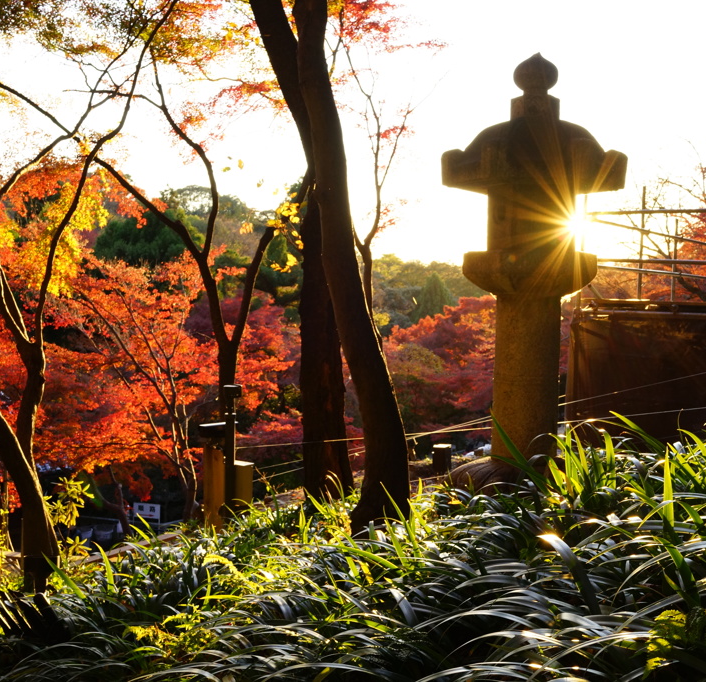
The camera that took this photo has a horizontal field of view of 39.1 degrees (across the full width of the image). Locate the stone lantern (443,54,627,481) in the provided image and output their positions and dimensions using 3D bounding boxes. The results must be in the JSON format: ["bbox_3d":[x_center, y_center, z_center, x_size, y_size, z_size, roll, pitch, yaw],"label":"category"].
[{"bbox_3d":[0.933,-0.358,5.200,0.950,2.280,0.880,2,1,10],"label":"stone lantern"}]

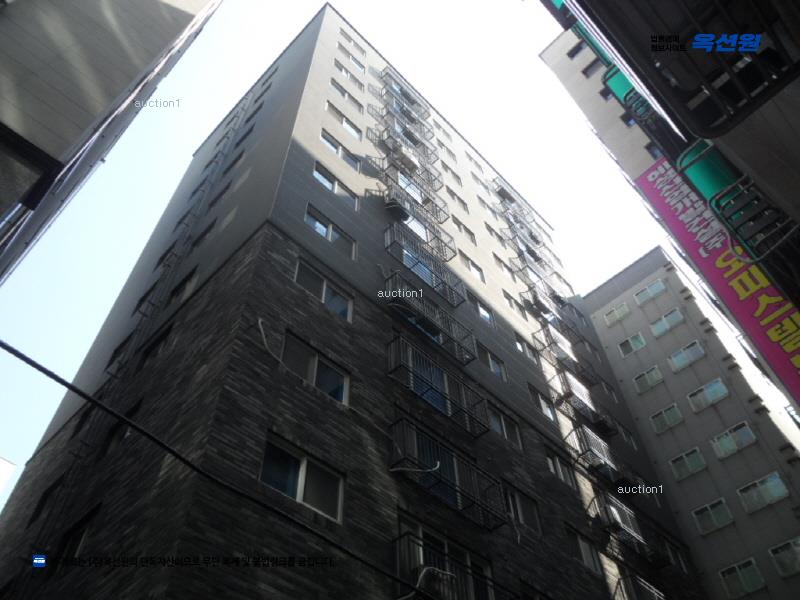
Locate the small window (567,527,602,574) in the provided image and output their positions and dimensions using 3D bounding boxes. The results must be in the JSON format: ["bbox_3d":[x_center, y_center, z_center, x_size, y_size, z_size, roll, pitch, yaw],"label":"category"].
[{"bbox_3d":[5.222,7.103,17.848,0.180,1.006,1.493,-39,-61,24],"label":"small window"}]

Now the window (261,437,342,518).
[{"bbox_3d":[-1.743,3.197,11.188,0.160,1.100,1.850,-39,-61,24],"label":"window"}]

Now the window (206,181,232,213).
[{"bbox_3d":[-6.552,-3.709,22.930,1.316,1.036,0.150,-39,-61,24],"label":"window"}]

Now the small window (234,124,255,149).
[{"bbox_3d":[-6.787,-7.096,27.533,1.415,0.938,0.160,-39,-61,24],"label":"small window"}]

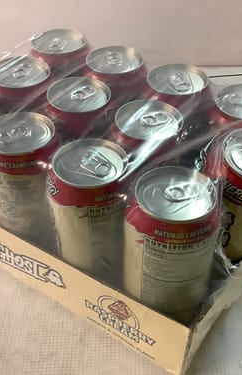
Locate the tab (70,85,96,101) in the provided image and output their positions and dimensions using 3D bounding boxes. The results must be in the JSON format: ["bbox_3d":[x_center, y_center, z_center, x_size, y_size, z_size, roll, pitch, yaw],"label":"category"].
[{"bbox_3d":[-0.033,-0.081,0.383,0.024,0.003,0.016,-34,54,-30],"label":"tab"}]

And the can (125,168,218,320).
[{"bbox_3d":[0.037,0.060,0.350,0.067,0.157,0.067,0,44,0],"label":"can"}]

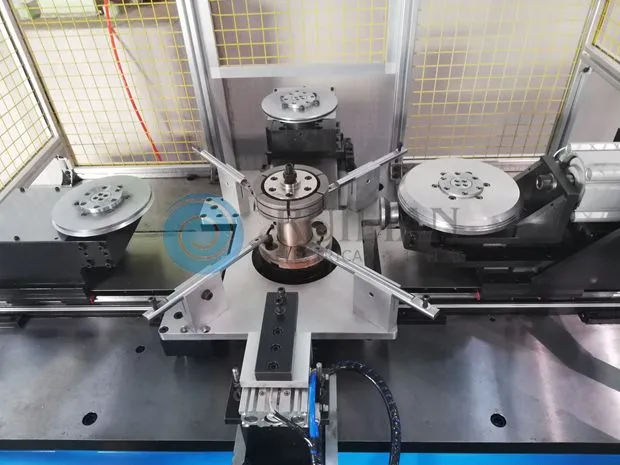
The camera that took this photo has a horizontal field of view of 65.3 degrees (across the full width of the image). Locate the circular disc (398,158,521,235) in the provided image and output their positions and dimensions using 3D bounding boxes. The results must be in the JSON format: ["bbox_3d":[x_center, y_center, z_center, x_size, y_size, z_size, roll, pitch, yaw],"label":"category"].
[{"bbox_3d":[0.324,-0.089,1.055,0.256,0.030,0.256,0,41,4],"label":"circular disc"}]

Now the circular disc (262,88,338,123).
[{"bbox_3d":[-0.027,-0.364,1.352,0.214,0.025,0.214,-1,40,3],"label":"circular disc"}]

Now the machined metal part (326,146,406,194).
[{"bbox_3d":[0.153,-0.164,1.242,0.272,0.020,0.020,-28,46,-26],"label":"machined metal part"}]

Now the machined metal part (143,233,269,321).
[{"bbox_3d":[-0.199,0.082,0.972,0.026,0.018,0.299,31,51,33],"label":"machined metal part"}]

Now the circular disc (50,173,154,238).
[{"bbox_3d":[-0.463,-0.066,1.088,0.210,0.030,0.210,-1,40,3],"label":"circular disc"}]

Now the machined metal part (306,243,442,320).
[{"bbox_3d":[0.113,0.085,0.946,0.300,0.018,0.026,28,50,31],"label":"machined metal part"}]

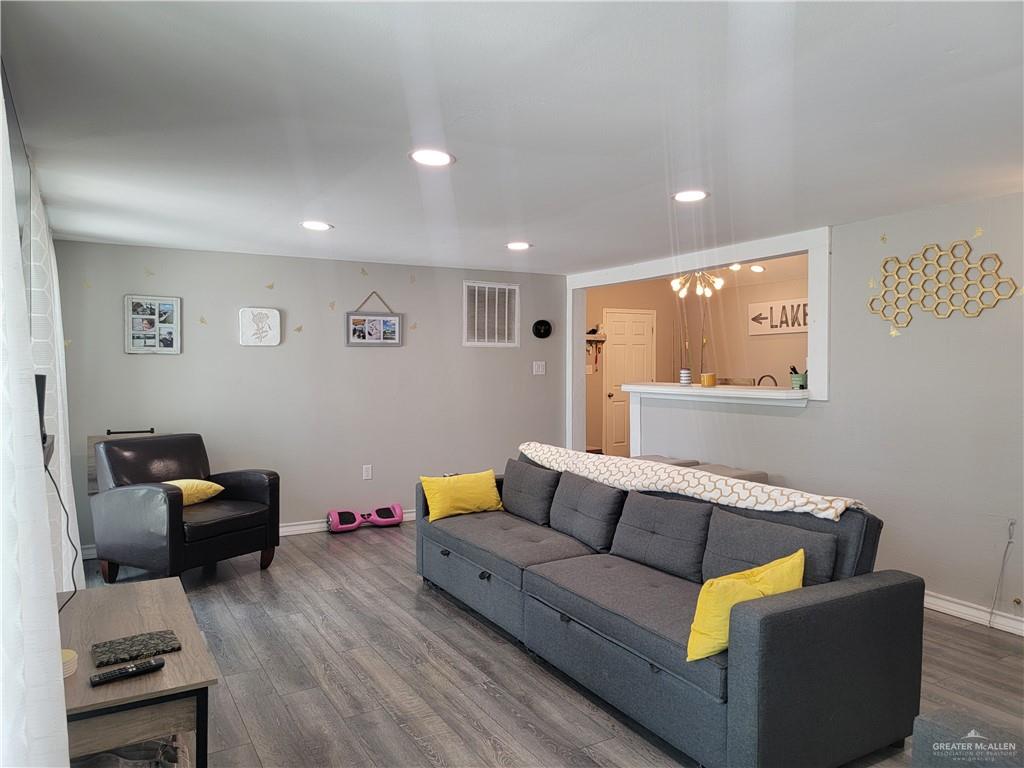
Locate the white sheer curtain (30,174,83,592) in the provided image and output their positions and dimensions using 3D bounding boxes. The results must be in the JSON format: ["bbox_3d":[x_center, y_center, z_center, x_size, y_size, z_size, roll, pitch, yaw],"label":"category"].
[{"bbox_3d":[-2.366,0.171,3.686,0.180,2.100,1.150,-1,2,-30],"label":"white sheer curtain"}]

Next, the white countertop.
[{"bbox_3d":[1.531,0.074,5.311,0.420,0.085,1.700,-1,2,-30],"label":"white countertop"}]

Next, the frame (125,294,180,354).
[{"bbox_3d":[-2.545,-0.418,5.045,0.345,0.405,0.025,-1,2,-30],"label":"frame"}]

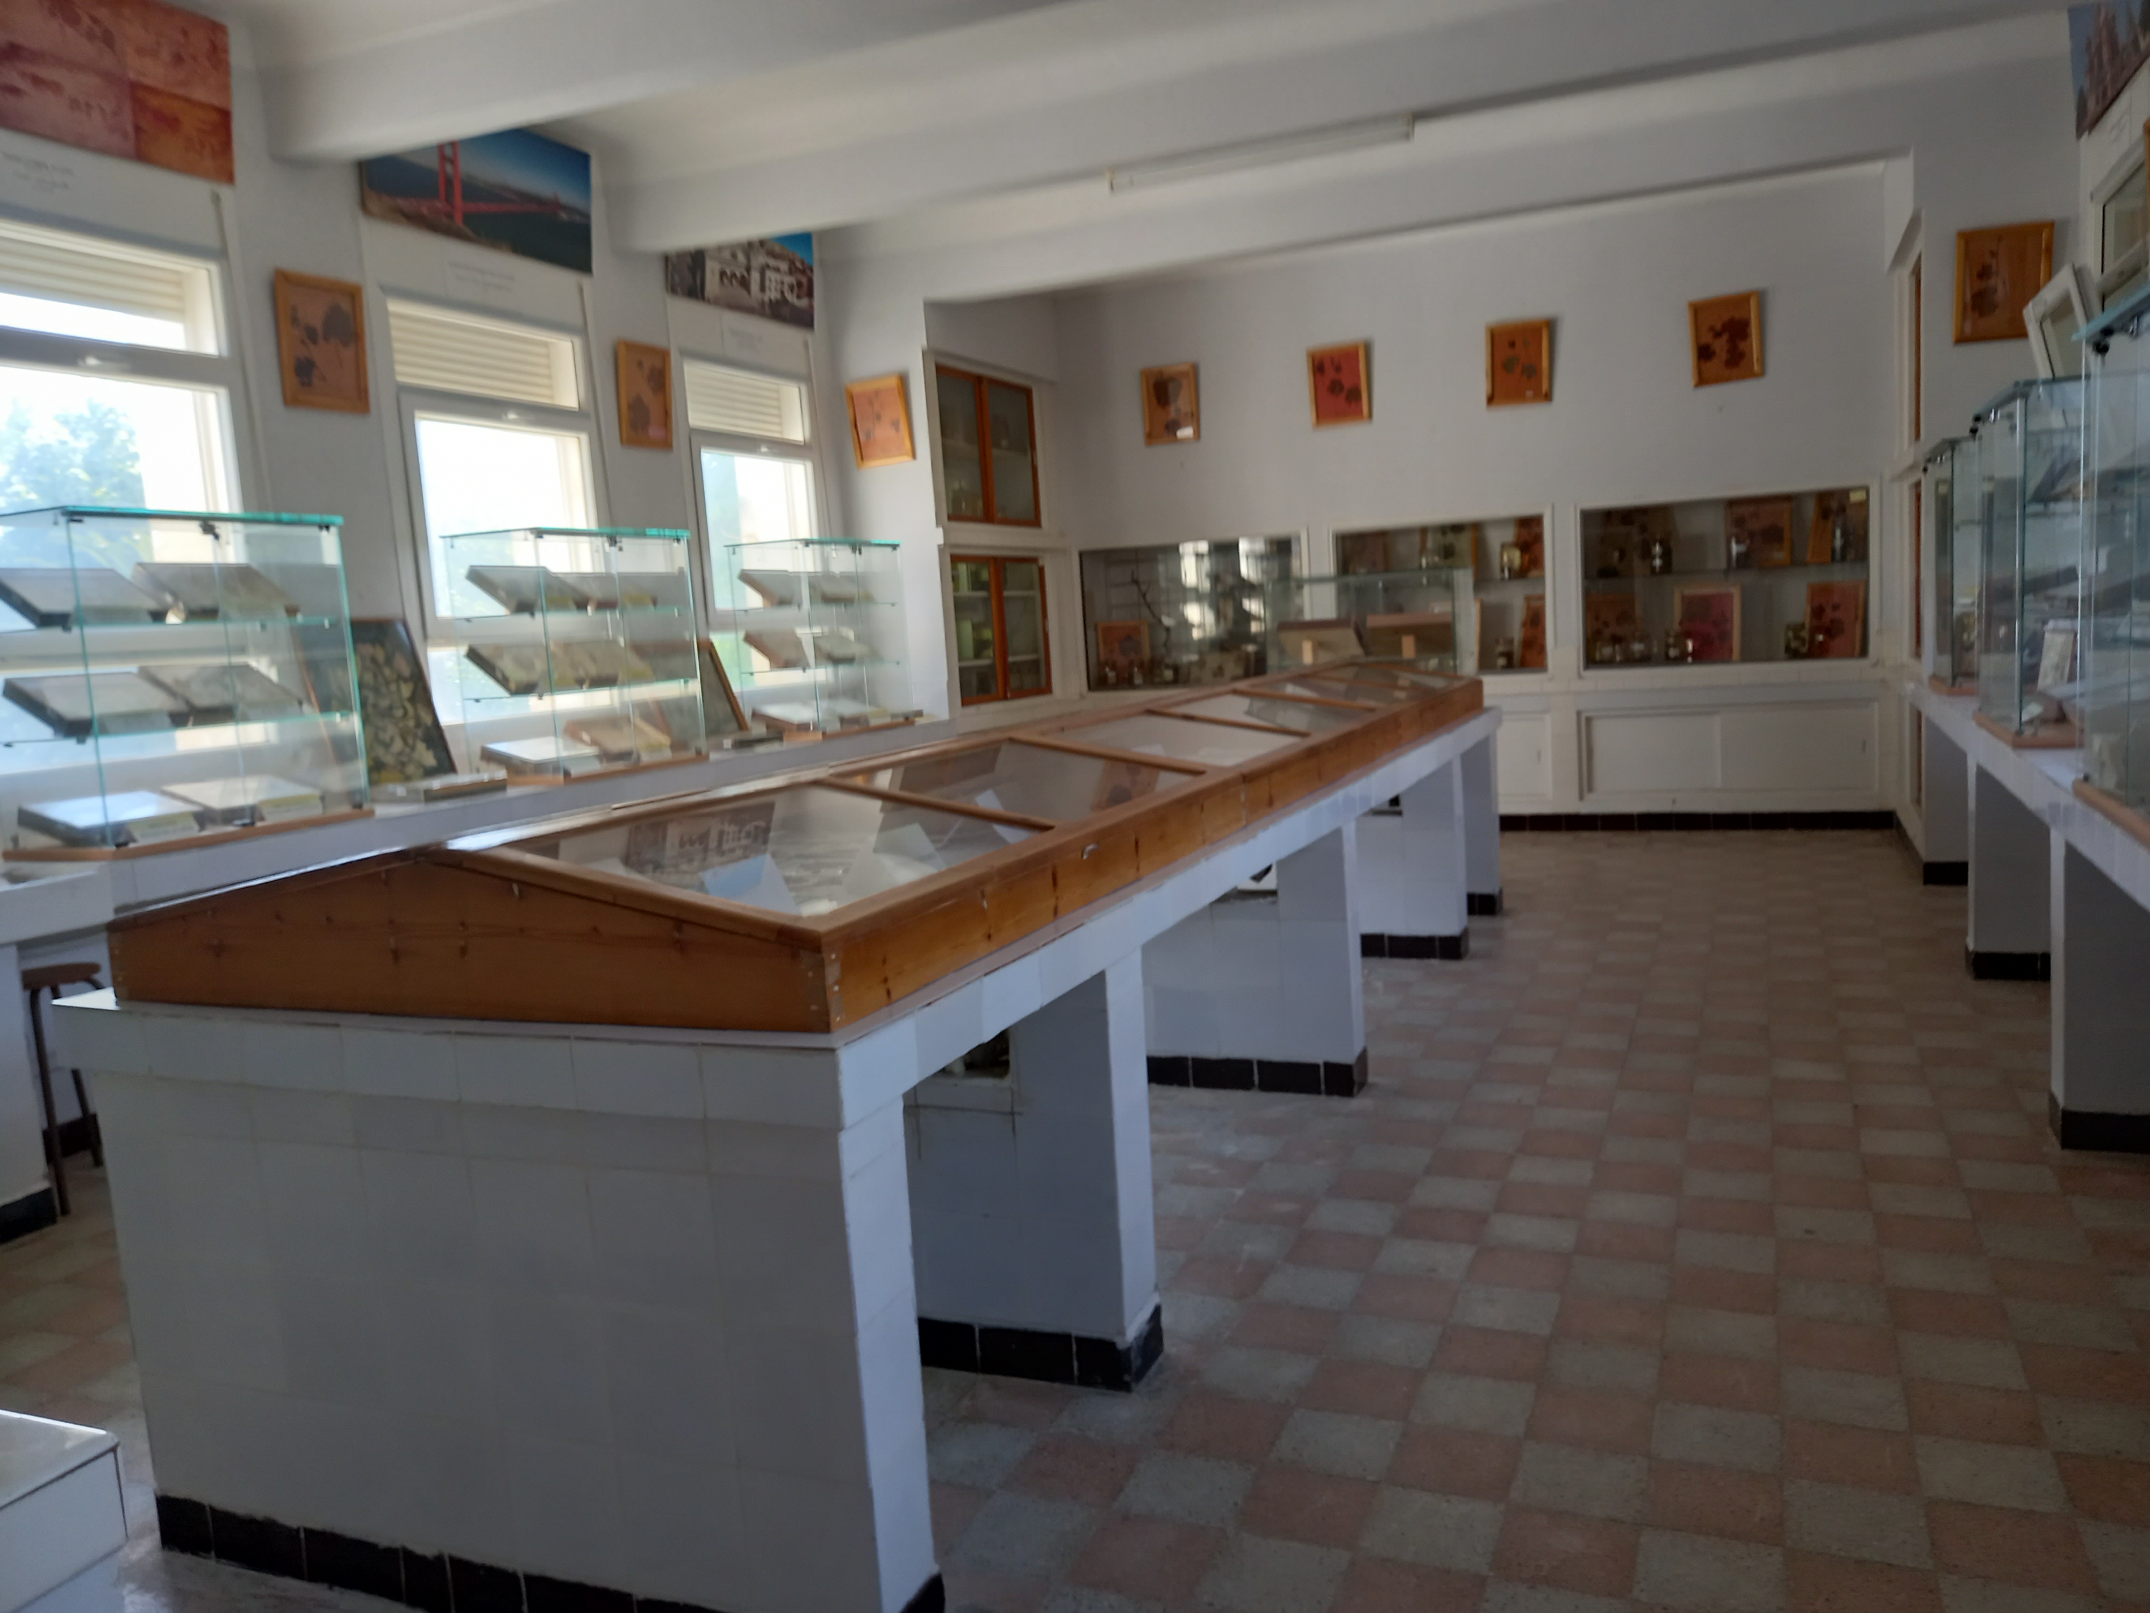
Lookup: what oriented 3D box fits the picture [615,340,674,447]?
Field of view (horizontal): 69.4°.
[{"bbox_3d":[-2.001,-1.912,7.251,0.035,0.473,0.371,3,9,23],"label":"picture"}]

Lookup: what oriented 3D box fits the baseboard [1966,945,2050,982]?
[{"bbox_3d":[3.279,0.543,5.392,0.300,0.095,0.160,-1,7,24],"label":"baseboard"}]

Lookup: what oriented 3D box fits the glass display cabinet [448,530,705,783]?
[{"bbox_3d":[-2.113,-0.648,6.675,0.500,1.020,0.960,-1,7,24],"label":"glass display cabinet"}]

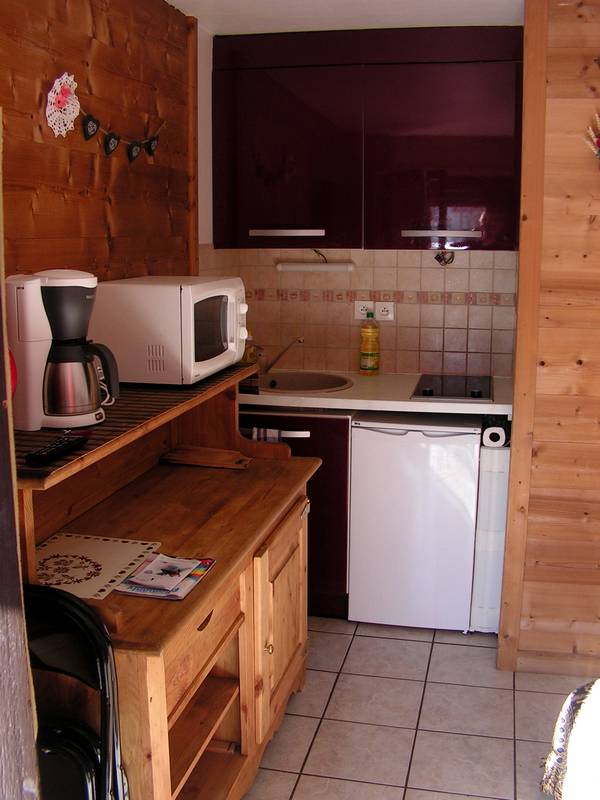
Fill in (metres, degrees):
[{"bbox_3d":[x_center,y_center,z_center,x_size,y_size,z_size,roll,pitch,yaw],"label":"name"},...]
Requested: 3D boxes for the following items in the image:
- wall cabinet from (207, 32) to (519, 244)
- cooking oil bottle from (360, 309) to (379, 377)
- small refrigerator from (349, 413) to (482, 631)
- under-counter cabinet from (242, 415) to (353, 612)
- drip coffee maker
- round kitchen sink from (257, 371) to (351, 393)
[{"bbox_3d":[0.280,-1.024,3.312,1.209,0.848,0.364,3,11,13],"label":"wall cabinet"},{"bbox_3d":[0.305,-0.246,3.601,0.081,0.281,0.081,3,11,13],"label":"cooking oil bottle"},{"bbox_3d":[0.494,0.450,3.438,0.488,0.828,0.535,3,11,13],"label":"small refrigerator"},{"bbox_3d":[-0.036,0.409,3.567,0.606,0.858,0.556,3,11,13],"label":"under-counter cabinet"},{"bbox_3d":[-0.490,-0.110,1.742,0.258,0.331,0.169,4,11,21],"label":"drip coffee maker"},{"bbox_3d":[-0.032,-0.003,3.474,0.515,0.162,0.515,0,11,0],"label":"round kitchen sink"}]

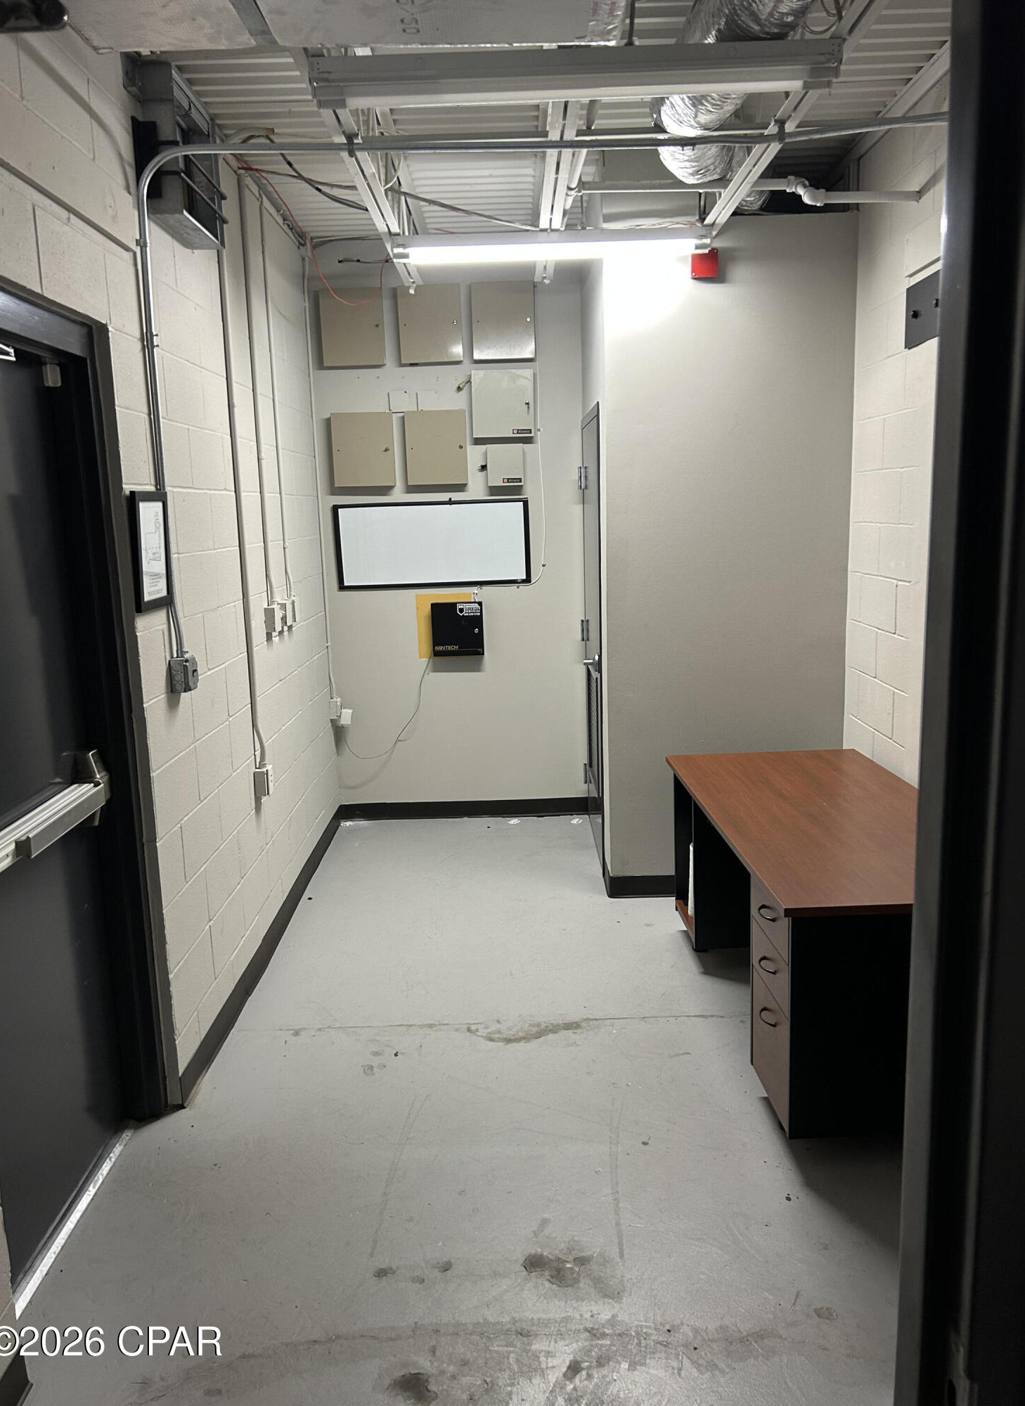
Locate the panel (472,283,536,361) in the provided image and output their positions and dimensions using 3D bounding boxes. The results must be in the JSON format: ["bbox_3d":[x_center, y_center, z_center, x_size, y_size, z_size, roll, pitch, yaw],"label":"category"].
[{"bbox_3d":[-0.046,-2.019,5.606,0.322,0.386,0.085,-2,10,0],"label":"panel"}]

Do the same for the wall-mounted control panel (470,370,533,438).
[{"bbox_3d":[-0.048,-1.604,5.681,0.325,0.345,0.087,-2,10,0],"label":"wall-mounted control panel"}]

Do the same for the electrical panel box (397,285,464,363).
[{"bbox_3d":[-0.430,-2.005,5.609,0.322,0.386,0.085,-2,10,0],"label":"electrical panel box"}]

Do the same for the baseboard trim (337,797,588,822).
[{"bbox_3d":[-0.277,0.630,6.128,1.440,0.102,0.013,-2,10,0],"label":"baseboard trim"}]

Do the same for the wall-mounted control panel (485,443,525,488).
[{"bbox_3d":[-0.036,-1.290,5.738,0.190,0.214,0.087,-2,10,0],"label":"wall-mounted control panel"}]

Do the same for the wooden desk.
[{"bbox_3d":[1.072,0.727,3.634,0.783,0.738,1.700,-2,10,-2],"label":"wooden desk"}]

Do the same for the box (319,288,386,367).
[{"bbox_3d":[-0.843,-1.989,5.612,0.322,0.386,0.085,-2,10,0],"label":"box"}]

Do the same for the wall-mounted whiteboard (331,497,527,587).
[{"bbox_3d":[-0.437,-0.877,5.846,1.068,0.465,0.025,-2,10,0],"label":"wall-mounted whiteboard"}]

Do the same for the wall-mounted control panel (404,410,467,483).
[{"bbox_3d":[-0.407,-1.381,5.723,0.322,0.386,0.085,-2,10,0],"label":"wall-mounted control panel"}]

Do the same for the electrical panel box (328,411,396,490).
[{"bbox_3d":[-0.803,-1.370,5.726,0.322,0.386,0.085,-2,10,0],"label":"electrical panel box"}]

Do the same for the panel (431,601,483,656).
[{"bbox_3d":[-0.303,-0.411,5.898,0.281,0.293,0.090,-2,10,0],"label":"panel"}]

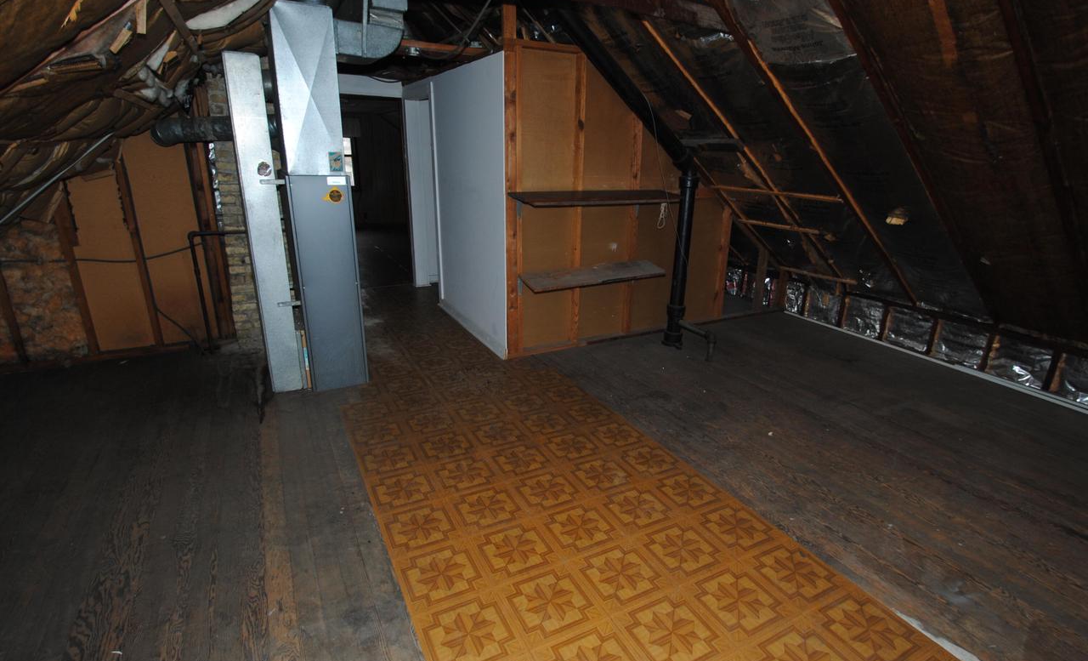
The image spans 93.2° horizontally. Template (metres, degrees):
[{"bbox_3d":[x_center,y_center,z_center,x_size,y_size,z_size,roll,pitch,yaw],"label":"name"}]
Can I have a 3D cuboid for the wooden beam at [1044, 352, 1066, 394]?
[{"bbox_3d":[3.852,0.309,3.877,0.075,0.300,0.059,-7,20,-27],"label":"wooden beam"}]

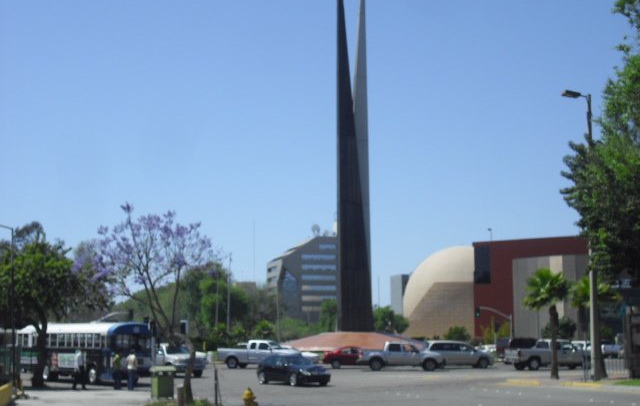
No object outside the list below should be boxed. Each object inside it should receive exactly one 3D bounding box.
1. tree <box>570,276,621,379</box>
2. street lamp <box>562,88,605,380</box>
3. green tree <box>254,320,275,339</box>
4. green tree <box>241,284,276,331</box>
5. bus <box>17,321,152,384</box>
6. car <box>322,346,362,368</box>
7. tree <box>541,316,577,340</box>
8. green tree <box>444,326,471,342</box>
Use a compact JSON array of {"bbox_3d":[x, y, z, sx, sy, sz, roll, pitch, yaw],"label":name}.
[{"bbox_3d":[13.438,6.096,49.927,2.400,5.068,2.400,0,-7,0],"label":"tree"},{"bbox_3d":[12.673,1.336,48.909,1.900,14.107,0.500,0,-7,0],"label":"street lamp"},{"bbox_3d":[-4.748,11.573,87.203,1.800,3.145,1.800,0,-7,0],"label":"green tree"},{"bbox_3d":[-6.350,12.223,105.498,3.900,7.730,3.900,0,-7,0],"label":"green tree"},{"bbox_3d":[-12.600,7.920,54.000,2.500,3.100,10.000,6,-10,-41],"label":"bus"},{"bbox_3d":[2.350,10.281,67.693,4.300,1.460,1.750,0,-7,0],"label":"car"},{"bbox_3d":[22.281,12.594,95.263,3.400,4.086,3.400,0,-7,0],"label":"tree"},{"bbox_3d":[15.550,15.501,115.204,2.950,3.200,2.950,0,-7,0],"label":"green tree"}]

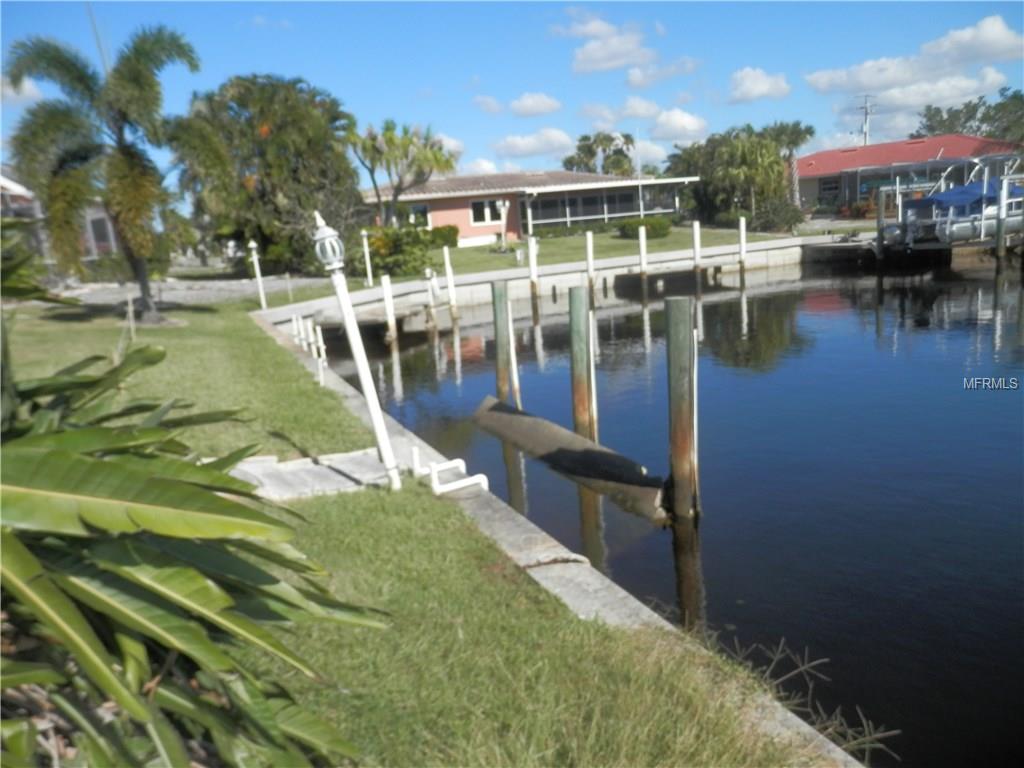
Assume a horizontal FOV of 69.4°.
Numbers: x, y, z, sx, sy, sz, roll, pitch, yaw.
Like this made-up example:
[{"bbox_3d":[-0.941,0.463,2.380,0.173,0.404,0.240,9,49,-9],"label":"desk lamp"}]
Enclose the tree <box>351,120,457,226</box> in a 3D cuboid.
[{"bbox_3d":[-4.144,-7.822,29.966,4.300,5.440,4.000,-5,12,0],"label":"tree"}]

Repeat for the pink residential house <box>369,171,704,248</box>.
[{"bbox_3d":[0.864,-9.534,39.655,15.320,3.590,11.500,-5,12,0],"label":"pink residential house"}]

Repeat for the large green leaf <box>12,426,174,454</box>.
[{"bbox_3d":[-1.352,0.183,2.400,0.550,0.090,0.200,-5,13,0],"label":"large green leaf"}]

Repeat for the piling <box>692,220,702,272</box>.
[{"bbox_3d":[6.197,-4.468,24.548,0.230,1.850,0.230,-5,12,0],"label":"piling"}]

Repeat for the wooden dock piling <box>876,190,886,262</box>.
[{"bbox_3d":[11.879,-5.043,23.905,0.260,2.480,0.260,-5,12,0],"label":"wooden dock piling"}]

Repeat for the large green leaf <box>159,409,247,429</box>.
[{"bbox_3d":[-1.158,0.128,2.750,0.370,0.070,0.140,-5,13,0],"label":"large green leaf"}]

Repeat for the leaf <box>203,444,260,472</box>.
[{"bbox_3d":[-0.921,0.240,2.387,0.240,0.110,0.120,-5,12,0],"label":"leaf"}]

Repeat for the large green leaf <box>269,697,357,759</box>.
[{"bbox_3d":[-0.591,1.022,2.200,0.270,0.130,0.170,-1,13,19],"label":"large green leaf"}]

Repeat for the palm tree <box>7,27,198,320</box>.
[{"bbox_3d":[-9.645,-5.023,18.316,4.700,6.918,4.400,-5,13,0],"label":"palm tree"}]

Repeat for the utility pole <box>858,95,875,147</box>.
[{"bbox_3d":[33.224,-21.791,69.548,1.700,10.290,0.500,-5,12,0],"label":"utility pole"}]

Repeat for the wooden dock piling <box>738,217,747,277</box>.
[{"bbox_3d":[7.646,-4.487,24.439,0.210,2.020,0.210,-5,12,0],"label":"wooden dock piling"}]

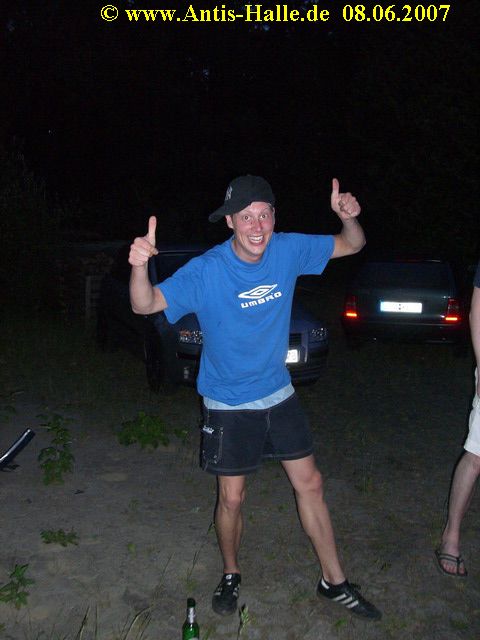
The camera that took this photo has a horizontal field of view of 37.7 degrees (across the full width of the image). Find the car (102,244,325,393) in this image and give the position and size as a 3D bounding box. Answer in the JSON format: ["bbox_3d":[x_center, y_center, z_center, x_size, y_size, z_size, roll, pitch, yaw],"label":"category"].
[{"bbox_3d":[-0.537,-0.170,8.183,1.770,1.440,4.400,0,7,-21],"label":"car"}]

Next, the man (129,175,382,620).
[{"bbox_3d":[0.073,0.300,2.800,1.040,1.750,0.560,1,6,-7],"label":"man"}]

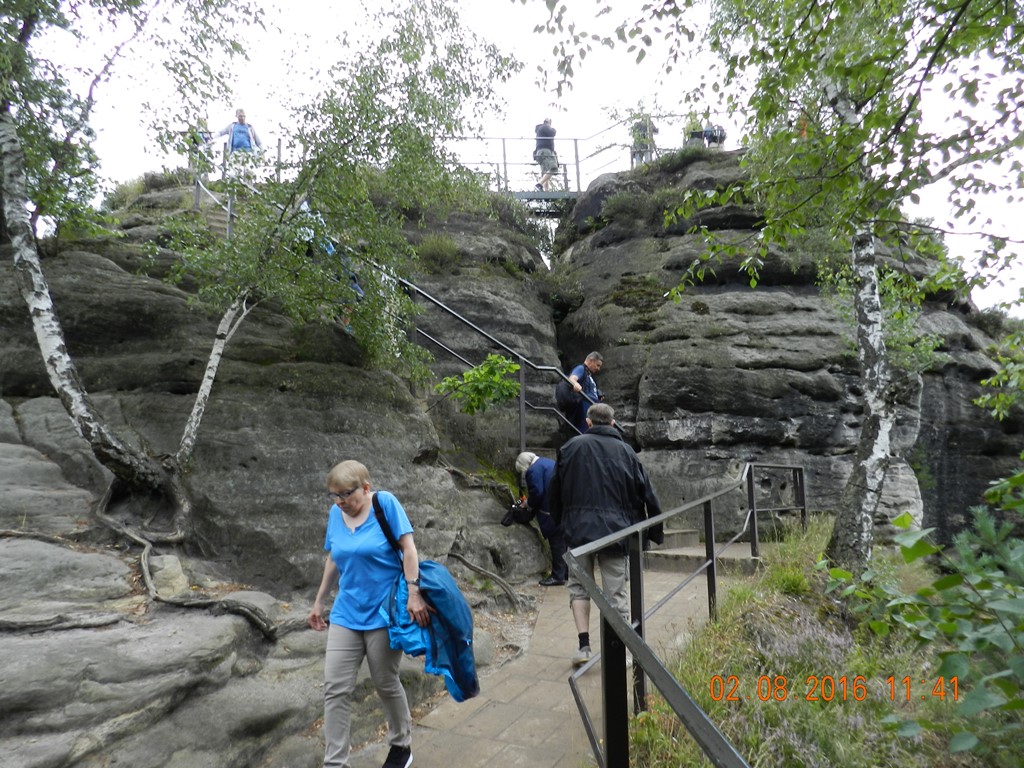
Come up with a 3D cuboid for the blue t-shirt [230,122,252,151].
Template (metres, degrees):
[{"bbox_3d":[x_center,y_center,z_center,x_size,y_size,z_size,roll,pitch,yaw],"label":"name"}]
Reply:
[{"bbox_3d":[-4.294,-3.897,10.800,0.440,0.540,0.290,2,-7,-21],"label":"blue t-shirt"}]

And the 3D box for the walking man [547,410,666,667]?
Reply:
[{"bbox_3d":[0.650,1.028,4.680,0.700,1.730,0.500,-1,-7,7],"label":"walking man"}]

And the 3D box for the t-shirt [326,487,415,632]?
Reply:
[{"bbox_3d":[-0.695,0.838,3.250,0.440,0.630,0.290,-2,-7,13],"label":"t-shirt"}]

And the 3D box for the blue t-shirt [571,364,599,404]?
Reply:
[{"bbox_3d":[0.799,0.039,7.600,0.300,0.540,0.440,-5,-8,34],"label":"blue t-shirt"}]

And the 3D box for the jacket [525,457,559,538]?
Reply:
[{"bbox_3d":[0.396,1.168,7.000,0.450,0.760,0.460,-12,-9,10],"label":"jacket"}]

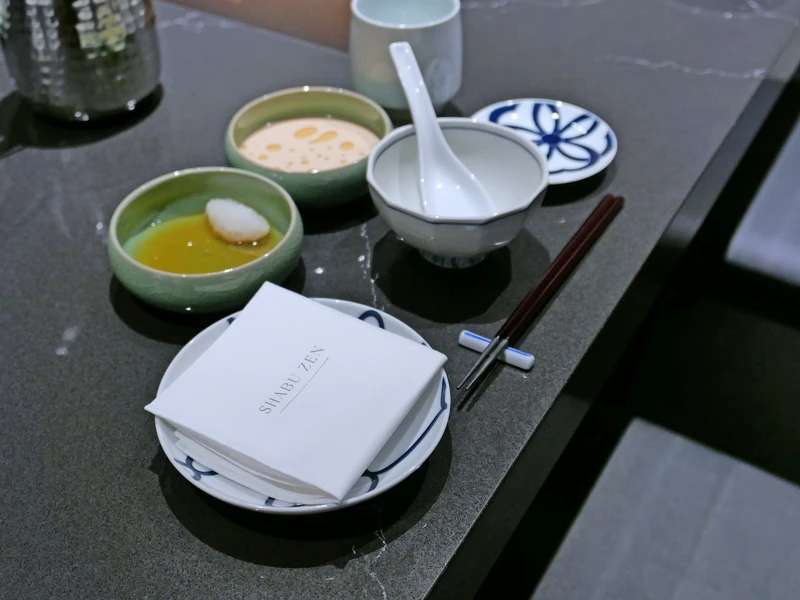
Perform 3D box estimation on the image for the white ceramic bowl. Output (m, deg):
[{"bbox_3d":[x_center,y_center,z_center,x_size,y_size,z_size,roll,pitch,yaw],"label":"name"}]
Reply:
[{"bbox_3d":[0.037,-0.063,0.560,0.119,0.063,0.119,0,42,0],"label":"white ceramic bowl"}]

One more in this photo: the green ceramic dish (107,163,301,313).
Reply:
[{"bbox_3d":[-0.124,-0.038,0.548,0.124,0.041,0.124,0,42,0],"label":"green ceramic dish"}]

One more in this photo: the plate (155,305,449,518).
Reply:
[{"bbox_3d":[-0.051,0.058,0.453,0.155,0.026,0.155,0,42,0],"label":"plate"}]

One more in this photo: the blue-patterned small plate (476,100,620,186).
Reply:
[{"bbox_3d":[0.109,-0.121,0.661,0.121,0.018,0.121,0,42,0],"label":"blue-patterned small plate"}]

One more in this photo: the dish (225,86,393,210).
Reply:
[{"bbox_3d":[-0.066,-0.113,0.632,0.124,0.041,0.124,0,42,0],"label":"dish"}]

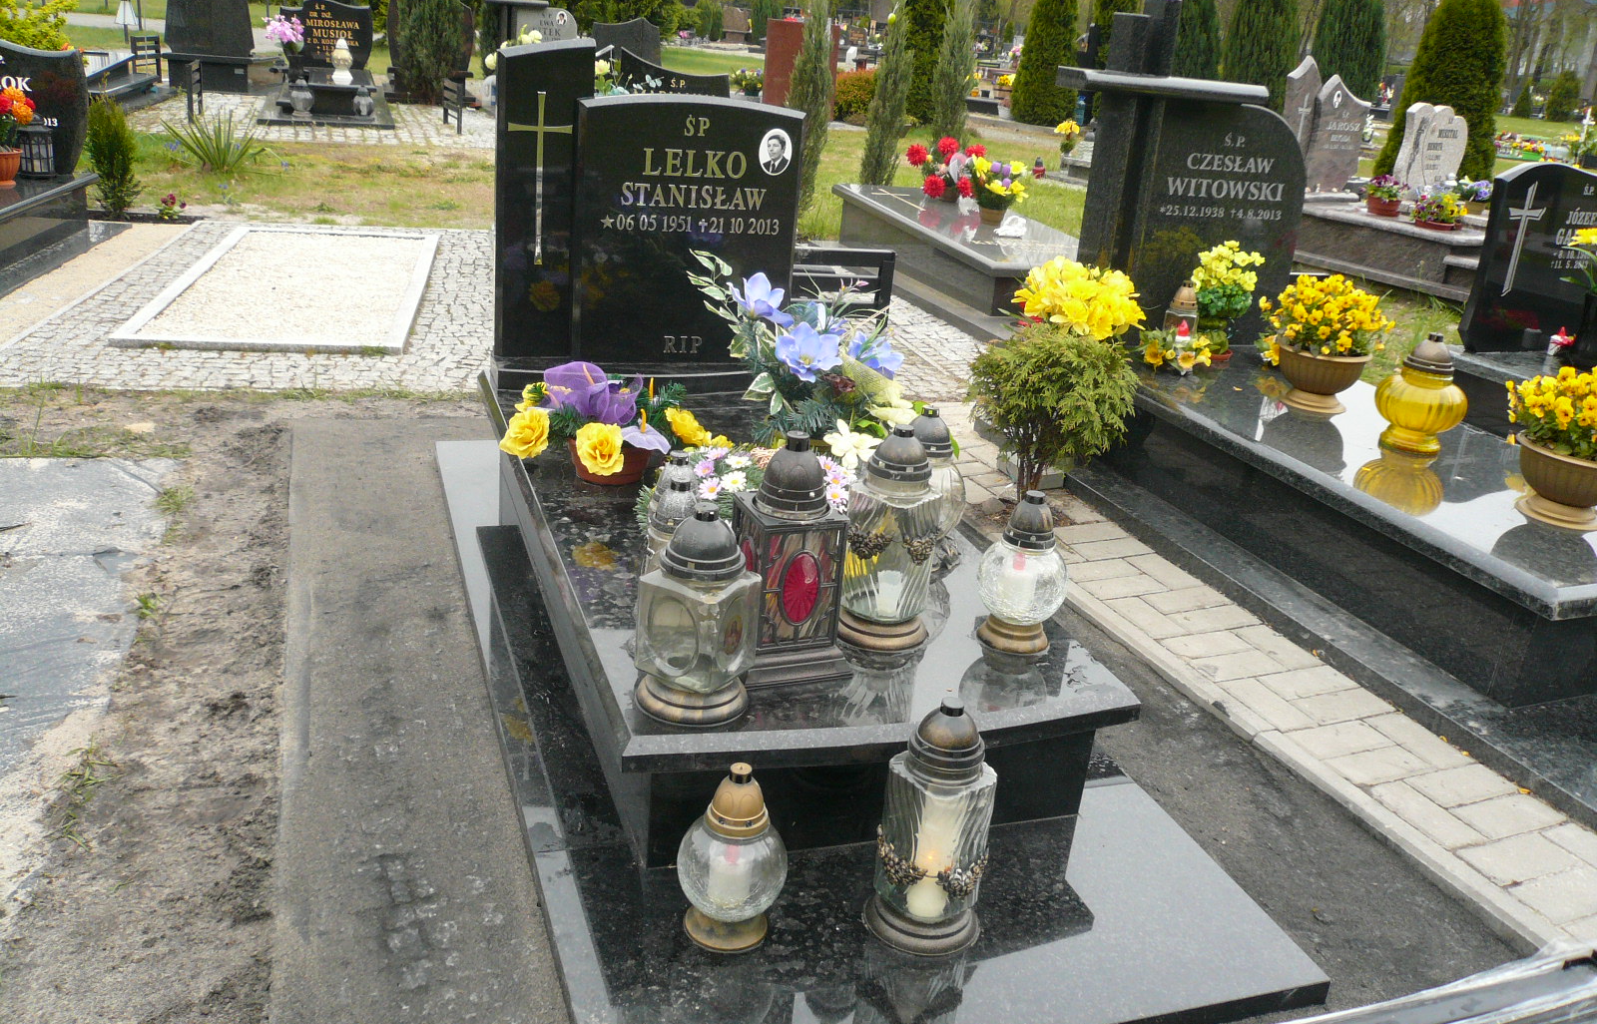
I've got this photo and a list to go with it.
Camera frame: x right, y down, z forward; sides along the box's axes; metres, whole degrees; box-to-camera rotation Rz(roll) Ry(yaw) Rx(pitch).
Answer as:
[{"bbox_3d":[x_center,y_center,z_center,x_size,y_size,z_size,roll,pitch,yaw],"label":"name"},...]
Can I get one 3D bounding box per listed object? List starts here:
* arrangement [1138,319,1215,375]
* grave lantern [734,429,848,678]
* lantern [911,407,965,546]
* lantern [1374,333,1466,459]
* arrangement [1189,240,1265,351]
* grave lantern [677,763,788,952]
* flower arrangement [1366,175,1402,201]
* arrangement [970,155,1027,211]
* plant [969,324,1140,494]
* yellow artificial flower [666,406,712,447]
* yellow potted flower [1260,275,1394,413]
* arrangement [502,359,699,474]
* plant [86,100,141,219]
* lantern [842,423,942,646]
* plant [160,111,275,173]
[{"bbox_3d":[1.142,-0.507,3.885,0.220,0.140,0.200,-2,22,-19],"label":"arrangement"},{"bbox_3d":[-0.017,0.057,1.983,0.178,0.368,0.178,-4,23,-23],"label":"grave lantern"},{"bbox_3d":[0.253,-0.053,2.440,0.140,0.295,0.140,-2,22,-20],"label":"lantern"},{"bbox_3d":[1.558,-0.298,3.222,0.214,0.293,0.214,-2,22,-19],"label":"lantern"},{"bbox_3d":[1.298,-0.655,3.930,0.230,0.340,0.220,-2,22,-20],"label":"arrangement"},{"bbox_3d":[-0.086,0.454,1.738,0.150,0.248,0.150,5,21,-2],"label":"grave lantern"},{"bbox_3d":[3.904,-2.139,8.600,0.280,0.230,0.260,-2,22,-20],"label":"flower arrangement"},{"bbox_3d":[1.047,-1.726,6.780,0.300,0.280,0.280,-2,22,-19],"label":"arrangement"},{"bbox_3d":[0.667,-0.252,3.483,0.460,0.504,0.440,-3,22,-19],"label":"plant"},{"bbox_3d":[-0.234,-0.181,2.750,0.095,0.090,0.105,-2,22,-20],"label":"yellow artificial flower"},{"bbox_3d":[1.397,-0.447,3.440,0.340,0.350,0.340,-2,22,-20],"label":"yellow potted flower"},{"bbox_3d":[-0.430,-0.210,2.857,0.450,0.251,0.360,-3,22,-19],"label":"arrangement"},{"bbox_3d":[-3.542,-1.827,6.635,0.280,0.569,0.280,-3,22,-19],"label":"plant"},{"bbox_3d":[0.151,0.038,2.095,0.160,0.352,0.160,-2,22,-19],"label":"lantern"},{"bbox_3d":[-3.632,-2.339,8.121,0.700,0.380,0.660,-2,22,-19],"label":"plant"}]

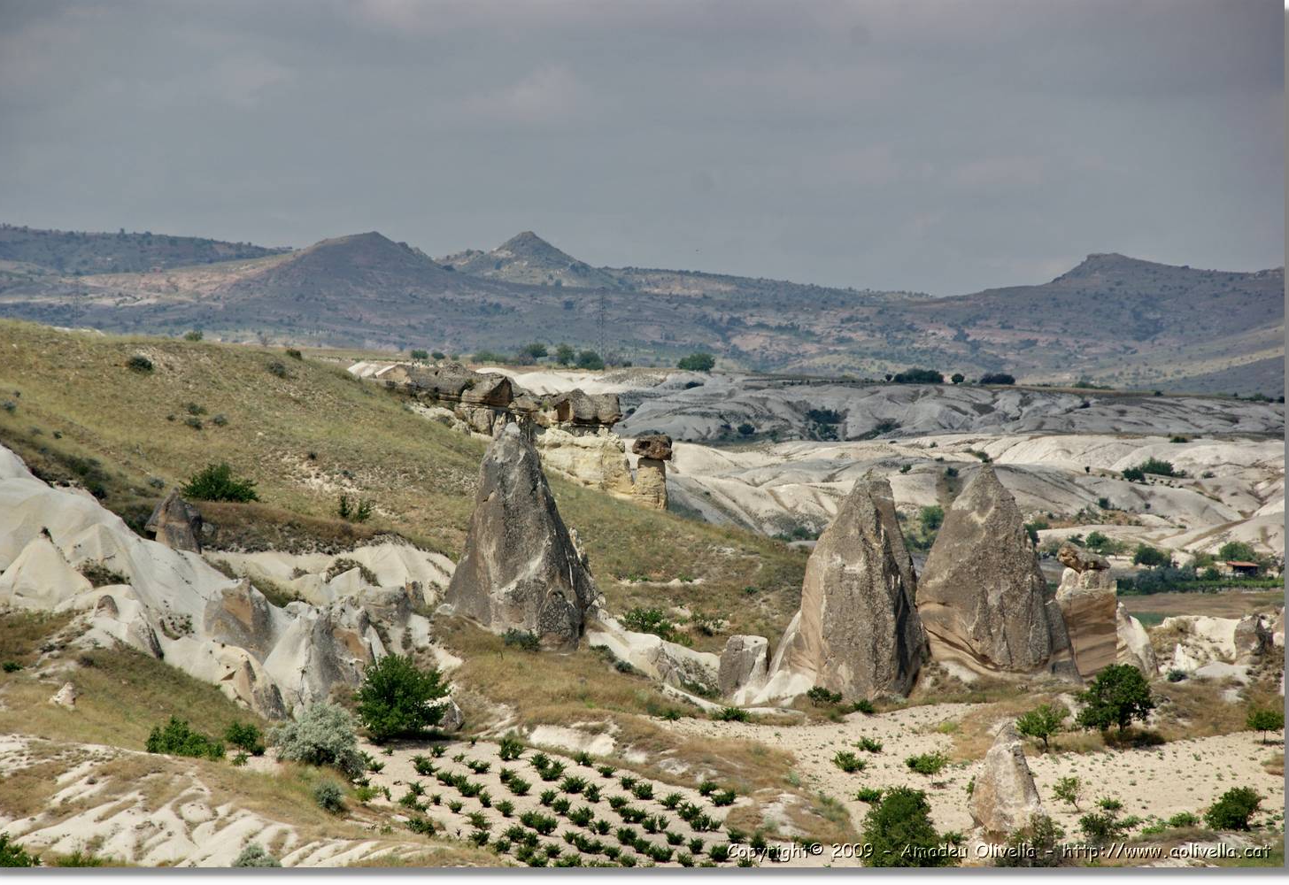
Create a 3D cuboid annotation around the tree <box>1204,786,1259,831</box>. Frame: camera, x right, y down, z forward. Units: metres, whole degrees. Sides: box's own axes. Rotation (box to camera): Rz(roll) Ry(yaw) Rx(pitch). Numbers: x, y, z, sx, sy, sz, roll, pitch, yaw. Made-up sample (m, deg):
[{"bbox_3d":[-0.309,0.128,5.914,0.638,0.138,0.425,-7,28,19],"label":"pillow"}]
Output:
[{"bbox_3d":[29.345,18.293,442.000,2.800,2.180,2.520,0,1,0],"label":"tree"}]

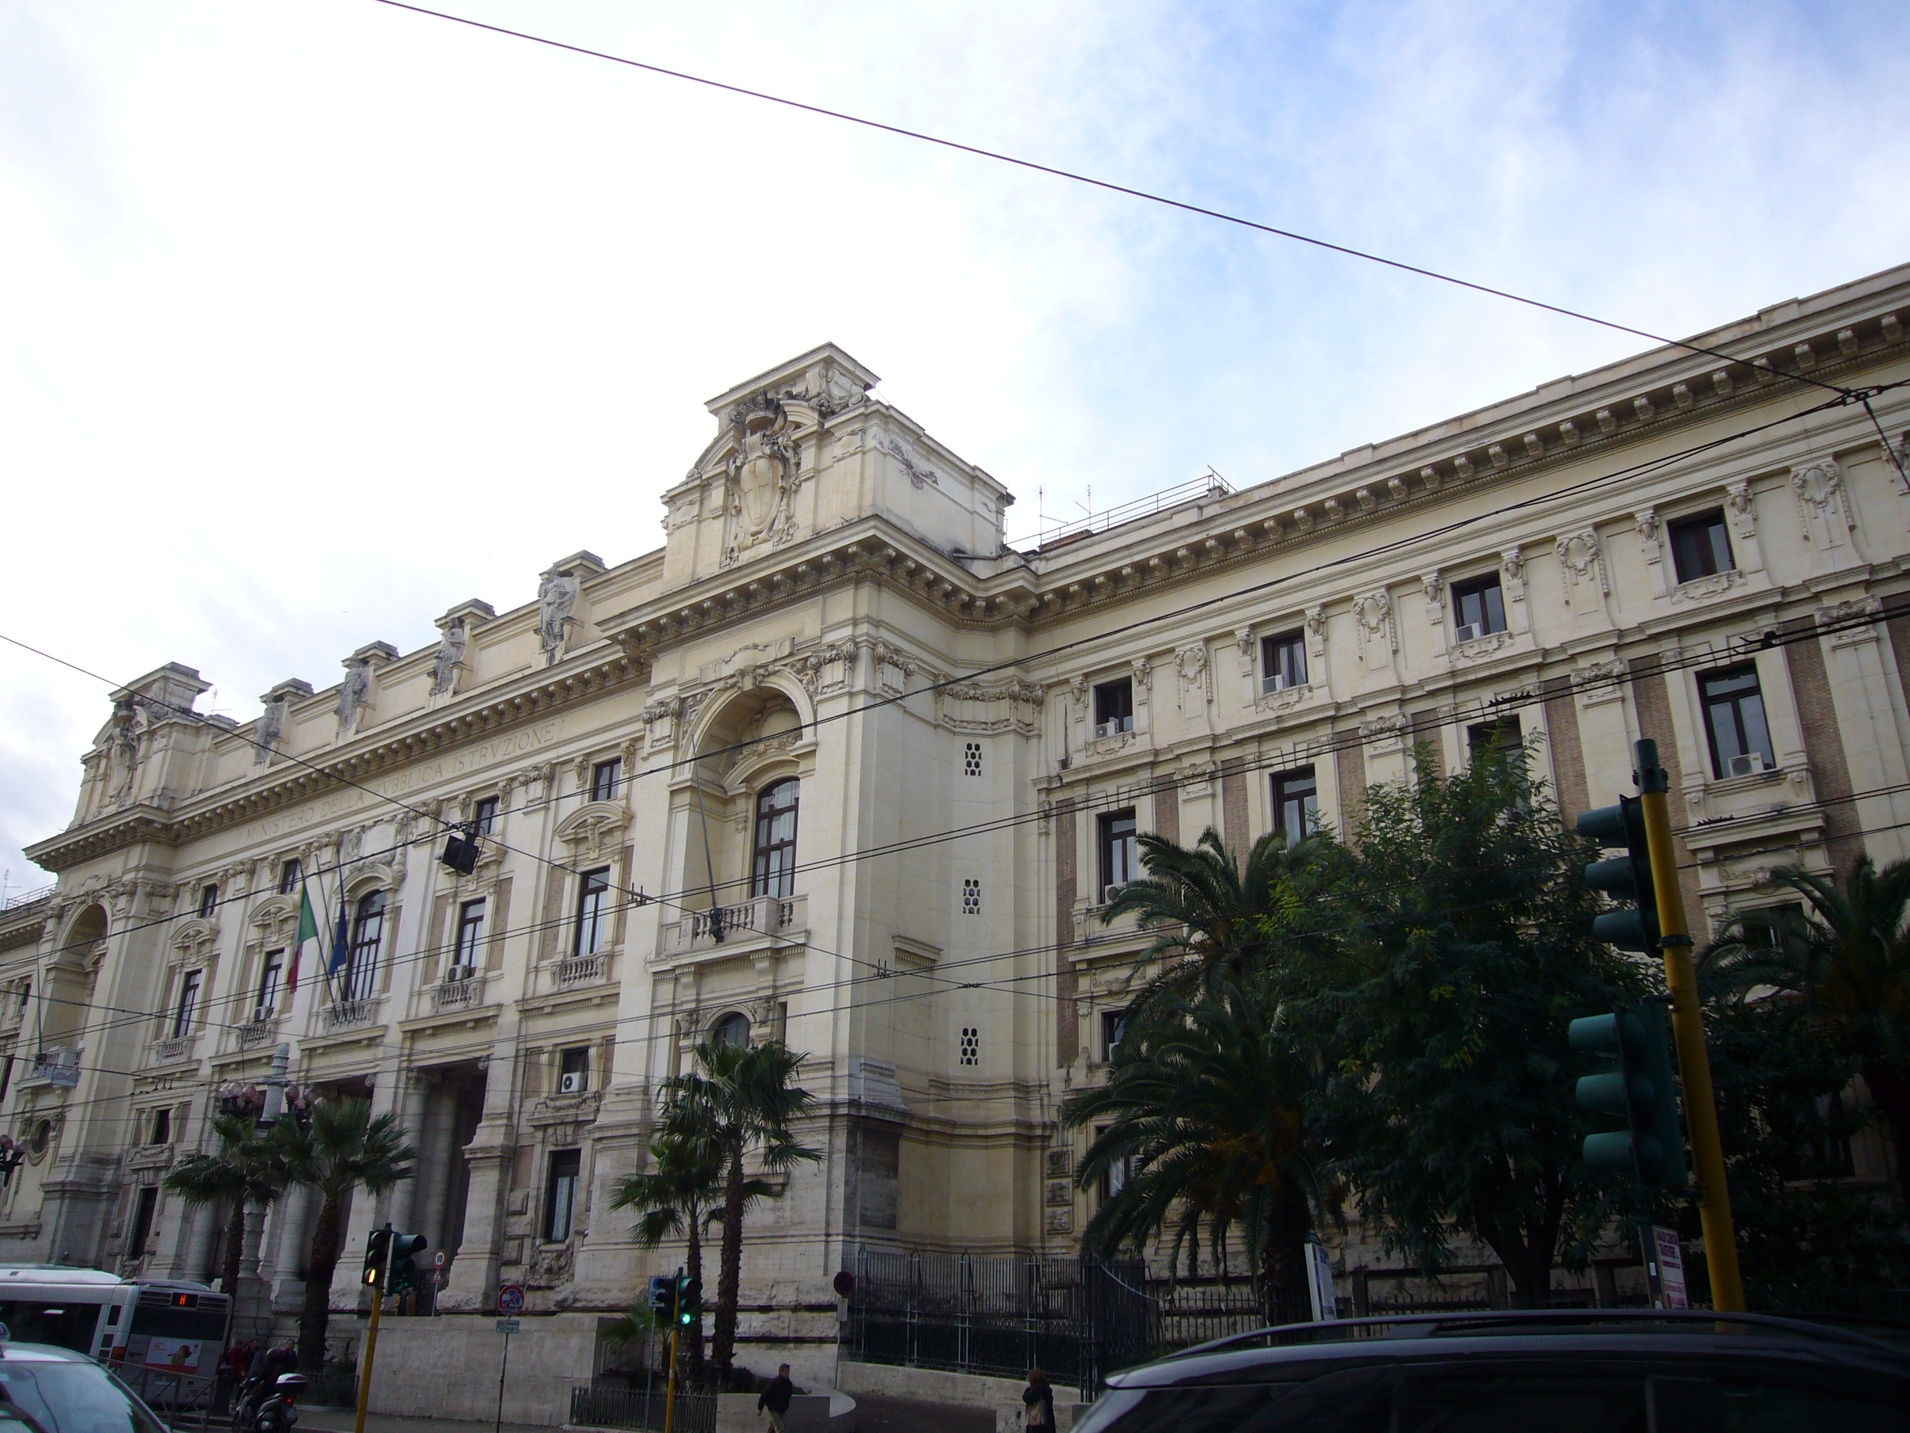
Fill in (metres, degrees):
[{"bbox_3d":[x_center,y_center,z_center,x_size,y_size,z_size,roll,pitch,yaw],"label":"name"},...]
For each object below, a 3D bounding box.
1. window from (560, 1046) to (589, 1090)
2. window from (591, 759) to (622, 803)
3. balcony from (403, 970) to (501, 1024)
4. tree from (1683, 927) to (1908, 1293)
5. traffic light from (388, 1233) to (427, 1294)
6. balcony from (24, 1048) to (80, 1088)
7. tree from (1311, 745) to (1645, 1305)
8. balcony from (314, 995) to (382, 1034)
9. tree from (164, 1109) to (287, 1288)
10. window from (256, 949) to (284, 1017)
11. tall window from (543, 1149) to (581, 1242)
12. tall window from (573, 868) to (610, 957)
[{"bbox_3d":[-13.420,12.400,54.449,1.500,1.450,0.300,-16,-28,35],"label":"window"},{"bbox_3d":[-13.371,2.467,59.509,1.600,1.700,0.300,-16,-28,35],"label":"window"},{"bbox_3d":[-19.554,10.932,59.760,5.900,1.350,0.700,-16,-28,35],"label":"balcony"},{"bbox_3d":[15.091,7.936,26.559,4.300,8.600,4.300,-11,-25,27],"label":"tree"},{"bbox_3d":[-8.524,8.478,23.952,0.500,0.960,0.380,-5,-23,14],"label":"traffic light"},{"bbox_3d":[-45.138,17.585,77.290,5.500,1.450,1.000,-16,-28,35],"label":"balcony"},{"bbox_3d":[10.746,6.934,30.667,6.400,13.480,6.400,-7,-24,18],"label":"tree"},{"bbox_3d":[-25.332,12.634,64.793,4.000,1.200,0.600,-16,-28,35],"label":"balcony"},{"bbox_3d":[-25.249,18.194,52.853,4.000,9.300,4.000,11,-25,-22],"label":"tree"},{"bbox_3d":[-30.237,11.837,68.217,1.450,3.050,0.300,-16,-28,35],"label":"window"},{"bbox_3d":[-13.583,16.624,53.632,1.500,3.030,0.300,-16,-28,35],"label":"tall window"},{"bbox_3d":[-13.191,7.042,55.847,1.550,3.120,0.300,-16,-28,35],"label":"tall window"}]

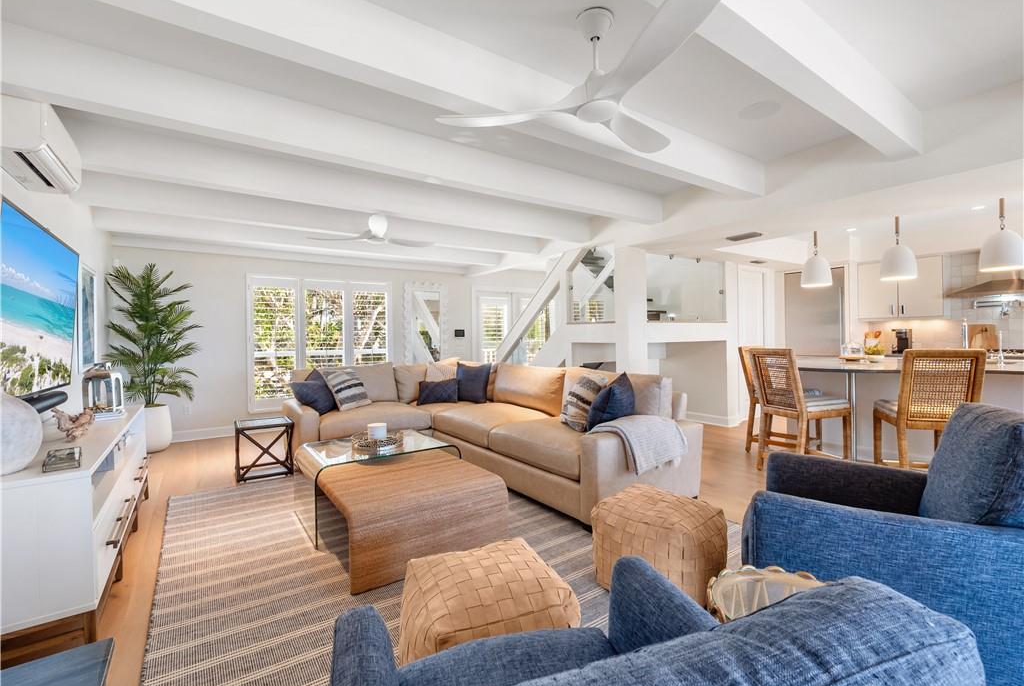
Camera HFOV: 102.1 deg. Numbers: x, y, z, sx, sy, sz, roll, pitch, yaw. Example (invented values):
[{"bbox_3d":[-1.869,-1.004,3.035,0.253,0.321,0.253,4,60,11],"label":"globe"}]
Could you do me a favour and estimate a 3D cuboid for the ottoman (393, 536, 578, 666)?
[{"bbox_3d":[-0.080,0.938,1.325,0.460,0.365,0.460,0,0,-22],"label":"ottoman"}]

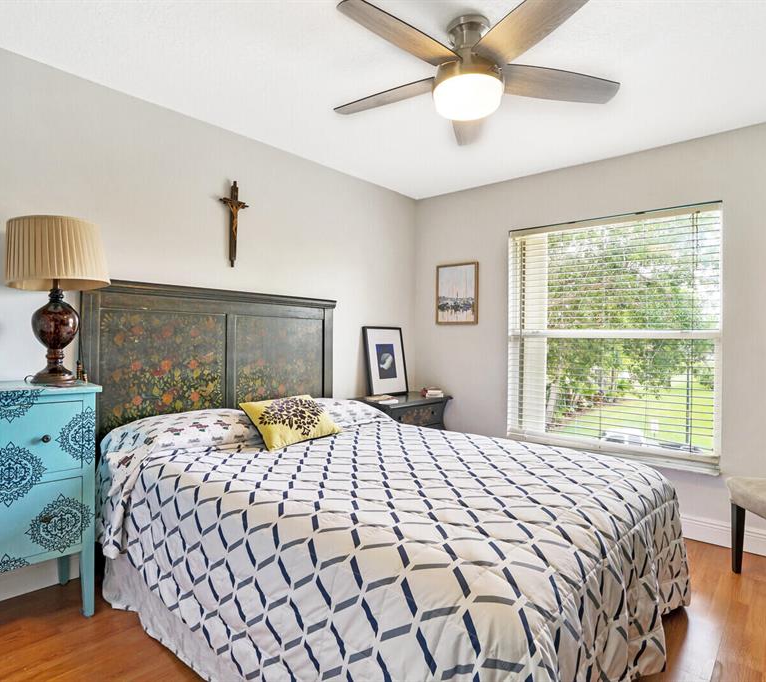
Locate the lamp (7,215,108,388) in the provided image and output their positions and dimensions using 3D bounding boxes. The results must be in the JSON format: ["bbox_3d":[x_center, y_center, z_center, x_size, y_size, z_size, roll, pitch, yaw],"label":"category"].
[{"bbox_3d":[-1.413,-0.159,1.980,0.374,0.700,0.374,0,0,44],"label":"lamp"}]

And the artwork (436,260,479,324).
[{"bbox_3d":[0.619,-0.392,3.766,0.390,0.500,0.030,0,0,39],"label":"artwork"}]

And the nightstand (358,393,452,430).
[{"bbox_3d":[0.128,0.817,3.544,0.480,0.730,0.718,0,0,44],"label":"nightstand"}]

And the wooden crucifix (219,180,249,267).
[{"bbox_3d":[-0.911,-0.715,2.779,0.045,0.515,0.195,0,0,44],"label":"wooden crucifix"}]

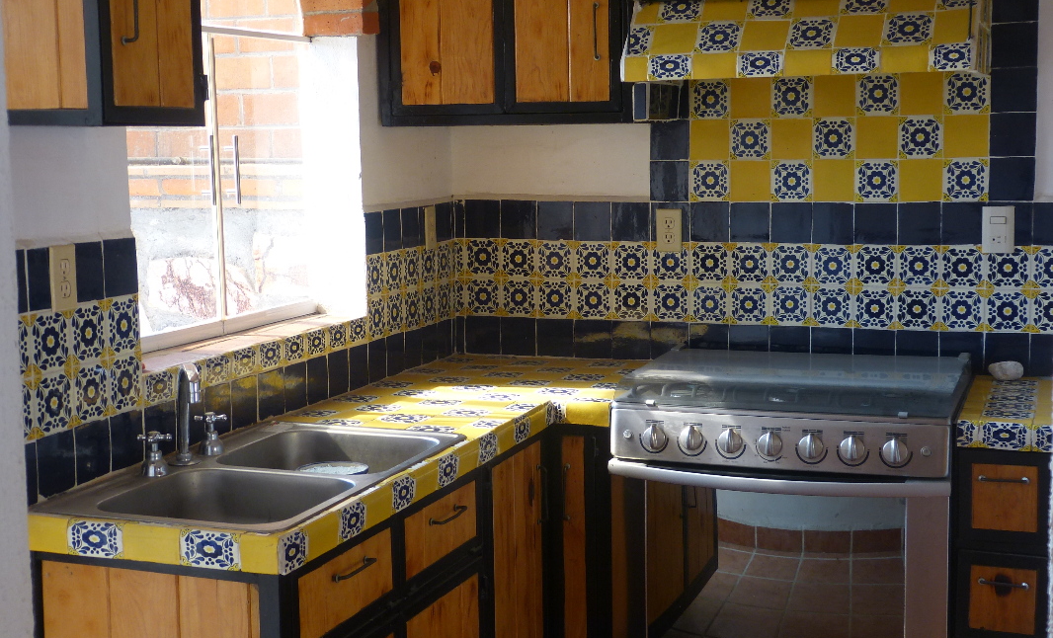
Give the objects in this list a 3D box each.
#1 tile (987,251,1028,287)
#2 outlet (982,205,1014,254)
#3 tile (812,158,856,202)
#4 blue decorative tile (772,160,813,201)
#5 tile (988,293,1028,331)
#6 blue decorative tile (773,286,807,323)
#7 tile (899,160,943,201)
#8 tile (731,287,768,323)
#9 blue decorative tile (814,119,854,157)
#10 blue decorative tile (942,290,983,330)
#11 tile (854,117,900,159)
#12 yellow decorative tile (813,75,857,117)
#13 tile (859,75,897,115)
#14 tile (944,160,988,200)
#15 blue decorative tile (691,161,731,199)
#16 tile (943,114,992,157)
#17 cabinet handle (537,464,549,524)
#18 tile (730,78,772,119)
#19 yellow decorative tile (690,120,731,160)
[{"bbox_3d":[1.199,-0.128,3.786,0.104,0.104,0.010,2,7,20],"label":"tile"},{"bbox_3d":[1.153,-0.217,3.714,0.075,0.117,0.010,2,7,21],"label":"outlet"},{"bbox_3d":[0.780,-0.348,3.851,0.105,0.105,0.008,2,7,21],"label":"tile"},{"bbox_3d":[0.691,-0.358,3.947,0.106,0.106,0.010,2,7,20],"label":"blue decorative tile"},{"bbox_3d":[1.183,-0.020,3.736,0.105,0.105,0.008,2,7,21],"label":"tile"},{"bbox_3d":[0.692,-0.038,3.986,0.104,0.104,0.010,2,7,20],"label":"blue decorative tile"},{"bbox_3d":[0.994,-0.349,3.835,0.106,0.106,0.010,2,7,20],"label":"tile"},{"bbox_3d":[0.590,-0.037,4.024,0.104,0.104,0.010,2,7,20],"label":"tile"},{"bbox_3d":[0.778,-0.456,3.838,0.105,0.105,0.008,2,7,21],"label":"blue decorative tile"},{"bbox_3d":[1.102,-0.022,3.842,0.106,0.106,0.010,2,6,21],"label":"blue decorative tile"},{"bbox_3d":[0.891,-0.459,3.860,0.106,0.106,0.010,2,7,20],"label":"tile"},{"bbox_3d":[0.792,-0.573,3.901,0.106,0.106,0.010,2,6,21],"label":"yellow decorative tile"},{"bbox_3d":[0.893,-0.570,3.863,0.106,0.106,0.010,2,6,21],"label":"tile"},{"bbox_3d":[1.098,-0.346,3.797,0.106,0.106,0.010,2,7,20],"label":"tile"},{"bbox_3d":[0.490,-0.367,4.040,0.106,0.106,0.010,2,6,21],"label":"blue decorative tile"},{"bbox_3d":[1.095,-0.453,3.784,0.106,0.106,0.010,2,7,20],"label":"tile"},{"bbox_3d":[0.042,0.406,3.495,0.029,0.140,0.013,2,7,20],"label":"cabinet handle"},{"bbox_3d":[0.577,-0.569,3.901,0.105,0.105,0.008,2,7,21],"label":"tile"},{"bbox_3d":[0.488,-0.474,4.029,0.106,0.106,0.010,2,6,21],"label":"yellow decorative tile"}]

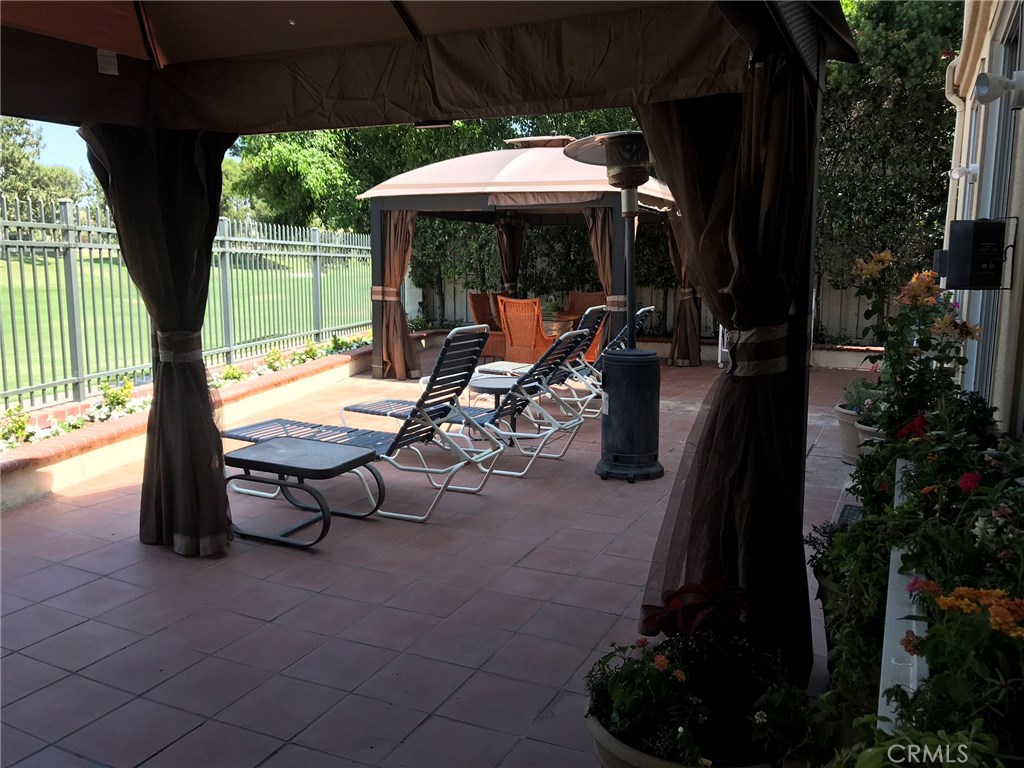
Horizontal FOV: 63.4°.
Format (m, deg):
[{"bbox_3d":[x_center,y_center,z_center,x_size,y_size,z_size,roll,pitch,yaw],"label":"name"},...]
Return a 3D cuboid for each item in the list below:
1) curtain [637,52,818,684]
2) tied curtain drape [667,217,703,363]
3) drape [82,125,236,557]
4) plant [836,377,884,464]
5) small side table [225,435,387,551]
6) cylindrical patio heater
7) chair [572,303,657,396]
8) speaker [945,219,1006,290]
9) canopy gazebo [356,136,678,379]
[{"bbox_3d":[0.703,-0.015,2.849,0.600,2.000,0.460,4,9,25],"label":"curtain"},{"bbox_3d":[2.315,-1.246,11.257,0.500,1.950,0.450,4,9,25],"label":"tied curtain drape"},{"bbox_3d":[-1.594,-0.184,3.946,0.520,1.980,0.440,4,9,25],"label":"drape"},{"bbox_3d":[2.476,0.256,5.787,0.390,0.609,0.390,4,9,25],"label":"plant"},{"bbox_3d":[-1.083,0.557,4.320,0.700,0.410,0.530,4,9,25],"label":"small side table"},{"bbox_3d":[0.807,-0.503,5.423,0.850,2.200,0.850,0,9,0],"label":"cylindrical patio heater"},{"bbox_3d":[0.557,-0.273,8.082,1.680,0.950,0.650,4,9,25],"label":"chair"},{"bbox_3d":[1.963,-0.547,3.500,0.180,0.300,0.170,-1,9,-10],"label":"speaker"},{"bbox_3d":[0.498,-1.642,10.525,3.340,2.930,3.600,4,9,25],"label":"canopy gazebo"}]

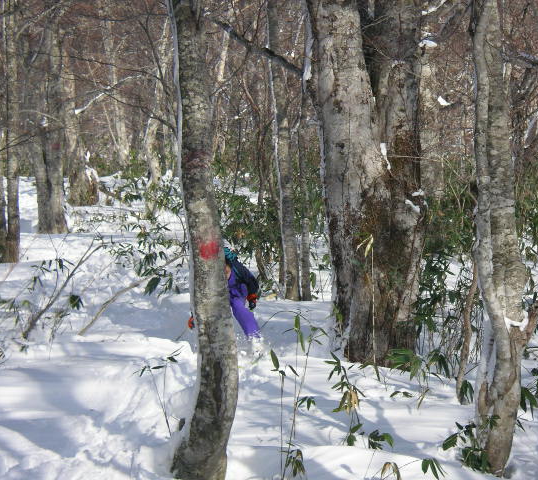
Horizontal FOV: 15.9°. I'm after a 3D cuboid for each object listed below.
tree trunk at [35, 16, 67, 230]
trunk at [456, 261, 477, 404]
[{"bbox_3d":[-4.298,-2.322,38.000,0.580,4.450,0.550,0,2,0],"label":"tree trunk"},{"bbox_3d":[1.438,0.673,14.000,0.120,1.060,0.100,5,2,0],"label":"trunk"}]

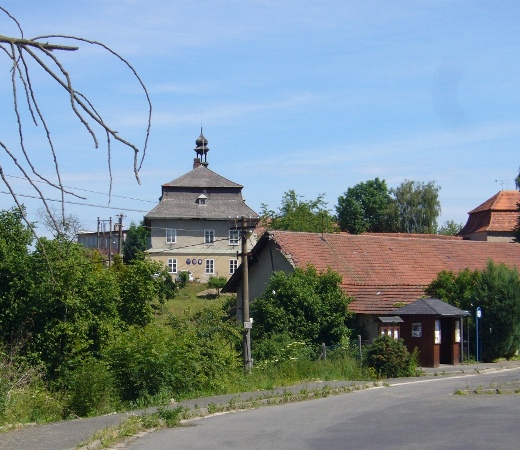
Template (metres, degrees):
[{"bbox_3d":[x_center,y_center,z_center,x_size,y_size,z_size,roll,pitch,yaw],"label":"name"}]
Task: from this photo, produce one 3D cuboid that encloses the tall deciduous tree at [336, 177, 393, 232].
[{"bbox_3d":[11.593,1.069,142.285,6.210,12.520,6.200,0,-4,0],"label":"tall deciduous tree"}]

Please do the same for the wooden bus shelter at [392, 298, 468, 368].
[{"bbox_3d":[7.777,4.900,58.425,2.350,3.080,4.400,-2,-5,25],"label":"wooden bus shelter"}]

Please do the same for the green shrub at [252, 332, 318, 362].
[{"bbox_3d":[1.118,5.416,56.257,2.890,1.400,2.000,0,-4,0],"label":"green shrub"}]

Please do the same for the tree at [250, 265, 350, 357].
[{"bbox_3d":[2.001,4.238,61.855,4.920,4.670,4.400,0,-4,0],"label":"tree"}]

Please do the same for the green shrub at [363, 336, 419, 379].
[{"bbox_3d":[5.153,5.191,50.258,2.120,1.640,1.900,0,-4,0],"label":"green shrub"}]

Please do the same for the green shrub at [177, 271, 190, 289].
[{"bbox_3d":[-7.392,5.290,123.938,1.350,1.790,1.400,0,-4,0],"label":"green shrub"}]

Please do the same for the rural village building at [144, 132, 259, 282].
[{"bbox_3d":[-6.962,-1.820,154.492,13.100,17.900,13.500,0,-4,-5],"label":"rural village building"}]

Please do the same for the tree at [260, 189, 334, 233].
[{"bbox_3d":[3.280,1.486,112.179,6.470,9.400,6.000,0,-4,0],"label":"tree"}]

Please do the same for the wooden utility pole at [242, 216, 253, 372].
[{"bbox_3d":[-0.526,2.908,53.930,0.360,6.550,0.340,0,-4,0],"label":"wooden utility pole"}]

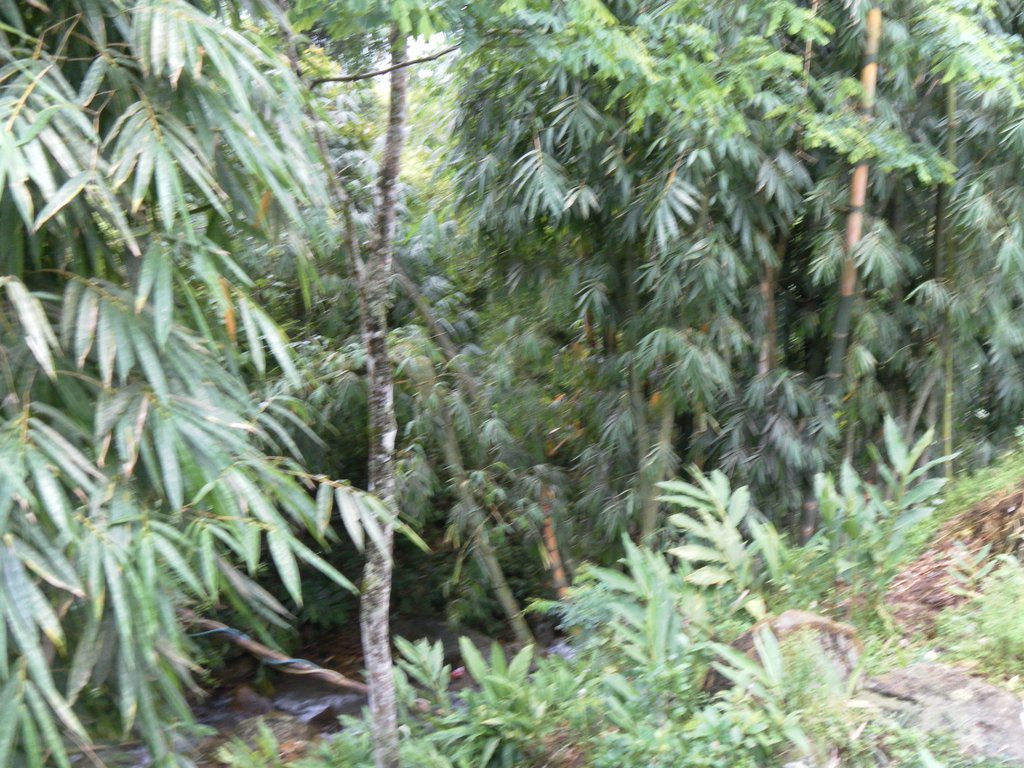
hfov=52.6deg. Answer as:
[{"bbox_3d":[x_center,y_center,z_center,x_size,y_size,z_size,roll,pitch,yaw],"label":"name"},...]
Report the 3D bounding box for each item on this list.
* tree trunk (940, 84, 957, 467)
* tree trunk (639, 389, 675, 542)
[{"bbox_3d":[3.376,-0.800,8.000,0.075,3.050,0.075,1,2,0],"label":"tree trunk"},{"bbox_3d":[1.136,0.637,8.000,0.110,1.200,0.110,9,1,0],"label":"tree trunk"}]

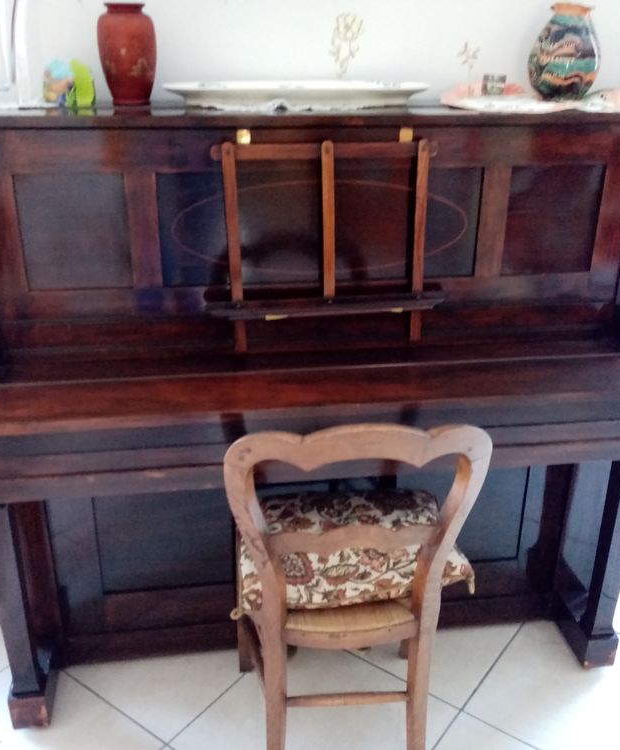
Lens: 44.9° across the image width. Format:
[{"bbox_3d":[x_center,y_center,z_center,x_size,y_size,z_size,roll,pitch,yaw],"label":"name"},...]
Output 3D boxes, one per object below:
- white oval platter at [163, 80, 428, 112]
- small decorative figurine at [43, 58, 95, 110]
[{"bbox_3d":[-0.023,-0.562,1.516,0.536,0.047,0.350,-3,23,-7],"label":"white oval platter"},{"bbox_3d":[-0.481,-0.575,1.480,0.099,0.093,0.060,-3,23,-7],"label":"small decorative figurine"}]

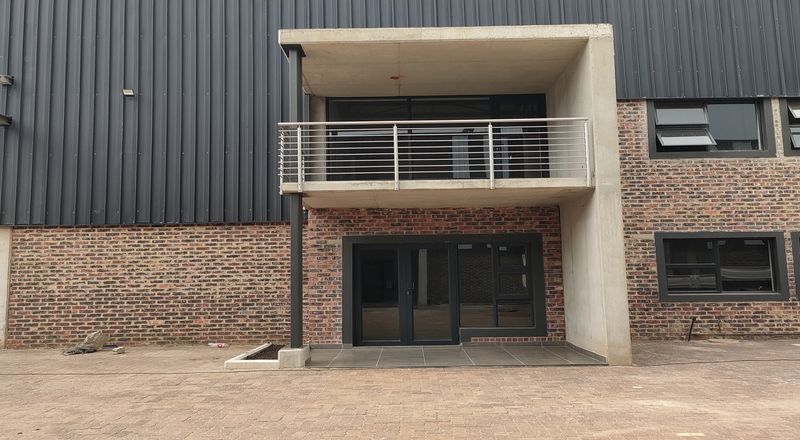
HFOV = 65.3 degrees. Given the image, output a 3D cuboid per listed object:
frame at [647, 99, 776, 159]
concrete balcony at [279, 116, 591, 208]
[{"bbox_3d":[6.686,-1.981,13.377,2.666,1.328,0.160,-1,-6,1],"label":"frame"},{"bbox_3d":[0.603,-0.941,11.751,5.280,1.170,2.730,-1,-6,1],"label":"concrete balcony"}]

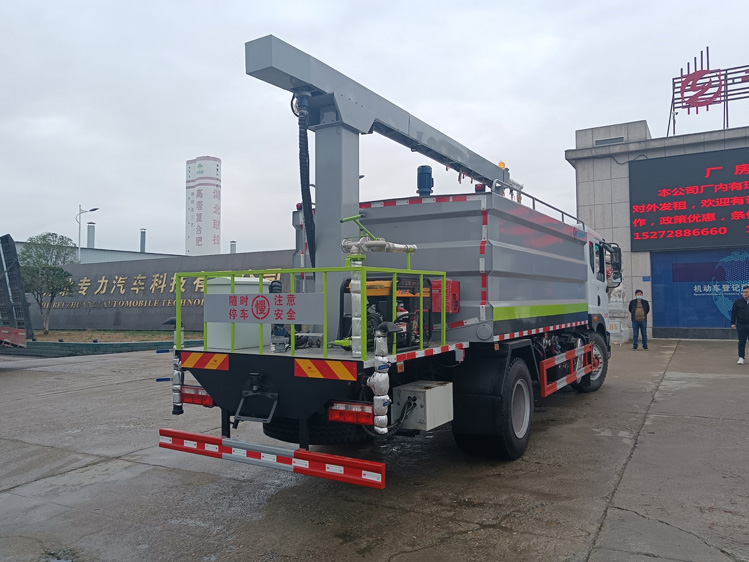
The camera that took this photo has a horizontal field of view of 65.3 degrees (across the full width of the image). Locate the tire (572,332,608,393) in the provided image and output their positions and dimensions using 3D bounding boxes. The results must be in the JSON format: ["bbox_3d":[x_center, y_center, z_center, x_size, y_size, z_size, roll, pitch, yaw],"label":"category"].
[{"bbox_3d":[3.685,1.391,10.071,0.280,1.000,1.000,-2,-2,44],"label":"tire"}]

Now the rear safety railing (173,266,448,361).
[{"bbox_3d":[-0.517,0.254,4.963,1.858,0.628,1.319,-1,-2,31],"label":"rear safety railing"}]

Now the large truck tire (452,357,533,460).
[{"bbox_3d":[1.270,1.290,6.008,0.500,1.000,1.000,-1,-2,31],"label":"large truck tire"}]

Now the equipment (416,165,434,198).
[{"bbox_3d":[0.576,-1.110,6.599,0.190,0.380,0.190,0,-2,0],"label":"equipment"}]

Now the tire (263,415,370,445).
[{"bbox_3d":[-0.447,1.157,5.045,1.000,0.270,1.000,0,-2,0],"label":"tire"}]

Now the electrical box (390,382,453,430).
[{"bbox_3d":[0.432,1.087,5.143,0.329,0.334,0.524,-1,-2,31],"label":"electrical box"}]

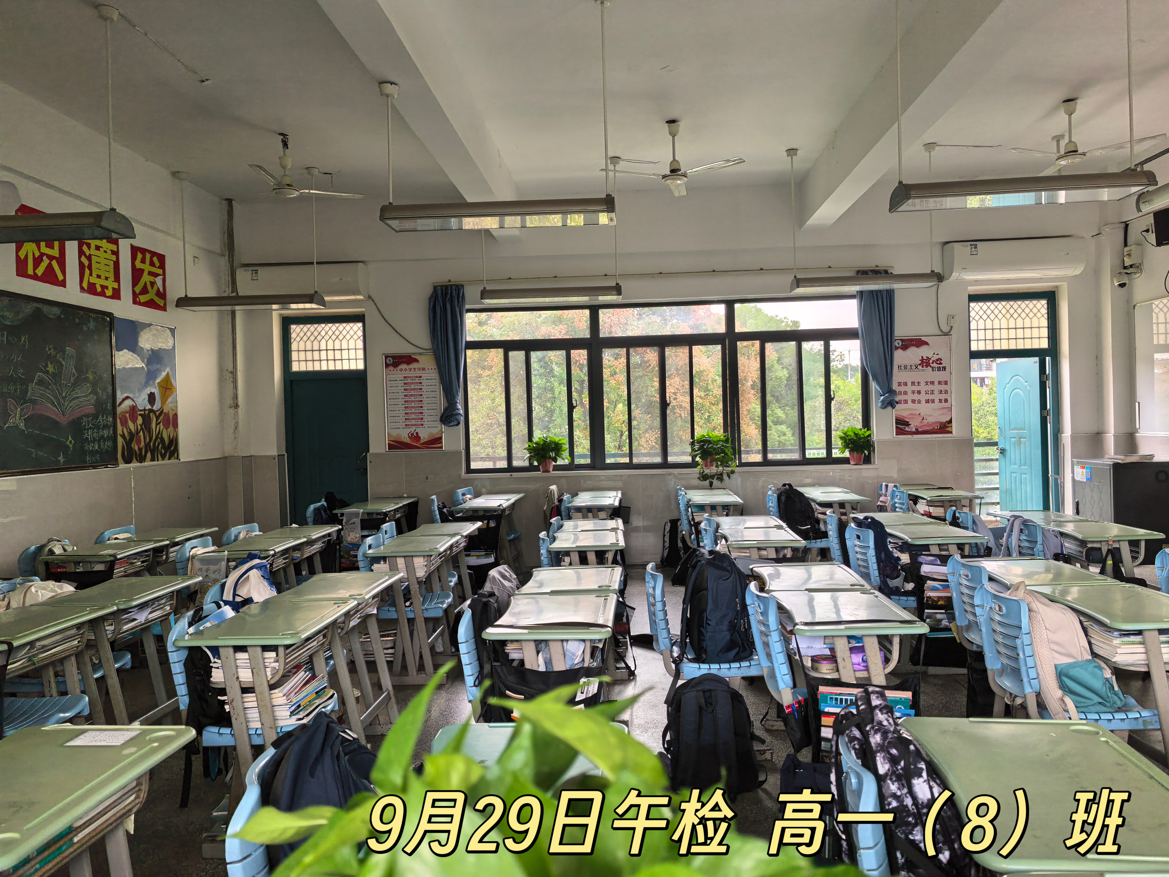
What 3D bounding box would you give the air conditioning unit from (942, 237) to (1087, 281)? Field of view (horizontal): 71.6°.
[{"bbox_3d":[4.062,-1.694,7.691,1.160,0.335,0.255,-2,1,4],"label":"air conditioning unit"}]

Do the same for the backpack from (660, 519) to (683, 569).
[{"bbox_3d":[0.875,1.028,7.880,0.290,0.490,0.180,-2,1,4],"label":"backpack"}]

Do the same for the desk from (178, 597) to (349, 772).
[{"bbox_3d":[-1.119,1.035,2.986,0.440,0.745,0.600,-2,1,4],"label":"desk"}]

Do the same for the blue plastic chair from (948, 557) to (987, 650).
[{"bbox_3d":[1.889,0.927,3.448,0.500,0.815,0.420,-2,1,3],"label":"blue plastic chair"}]

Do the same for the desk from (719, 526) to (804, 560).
[{"bbox_3d":[1.048,0.944,4.781,0.440,0.745,0.600,-2,1,4],"label":"desk"}]

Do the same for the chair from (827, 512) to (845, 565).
[{"bbox_3d":[1.833,0.880,5.224,0.460,0.810,0.410,-2,1,4],"label":"chair"}]

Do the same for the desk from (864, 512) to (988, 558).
[{"bbox_3d":[1.953,0.907,4.563,0.420,0.765,0.610,-2,1,3],"label":"desk"}]

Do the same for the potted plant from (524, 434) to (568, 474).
[{"bbox_3d":[-0.387,0.154,8.211,0.440,0.380,0.400,-2,1,3],"label":"potted plant"}]

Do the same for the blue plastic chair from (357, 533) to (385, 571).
[{"bbox_3d":[-1.049,0.990,4.869,0.500,0.815,0.420,-2,1,3],"label":"blue plastic chair"}]

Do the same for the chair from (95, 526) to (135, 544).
[{"bbox_3d":[-2.984,1.035,5.588,0.500,0.815,0.420,-2,1,3],"label":"chair"}]

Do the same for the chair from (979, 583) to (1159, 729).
[{"bbox_3d":[1.656,0.921,2.811,0.460,0.810,0.410,-2,1,4],"label":"chair"}]

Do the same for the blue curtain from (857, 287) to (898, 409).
[{"bbox_3d":[2.861,-0.945,7.900,0.390,1.360,0.160,-2,1,3],"label":"blue curtain"}]

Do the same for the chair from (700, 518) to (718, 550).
[{"bbox_3d":[0.973,0.932,4.866,0.500,0.815,0.420,-2,1,3],"label":"chair"}]

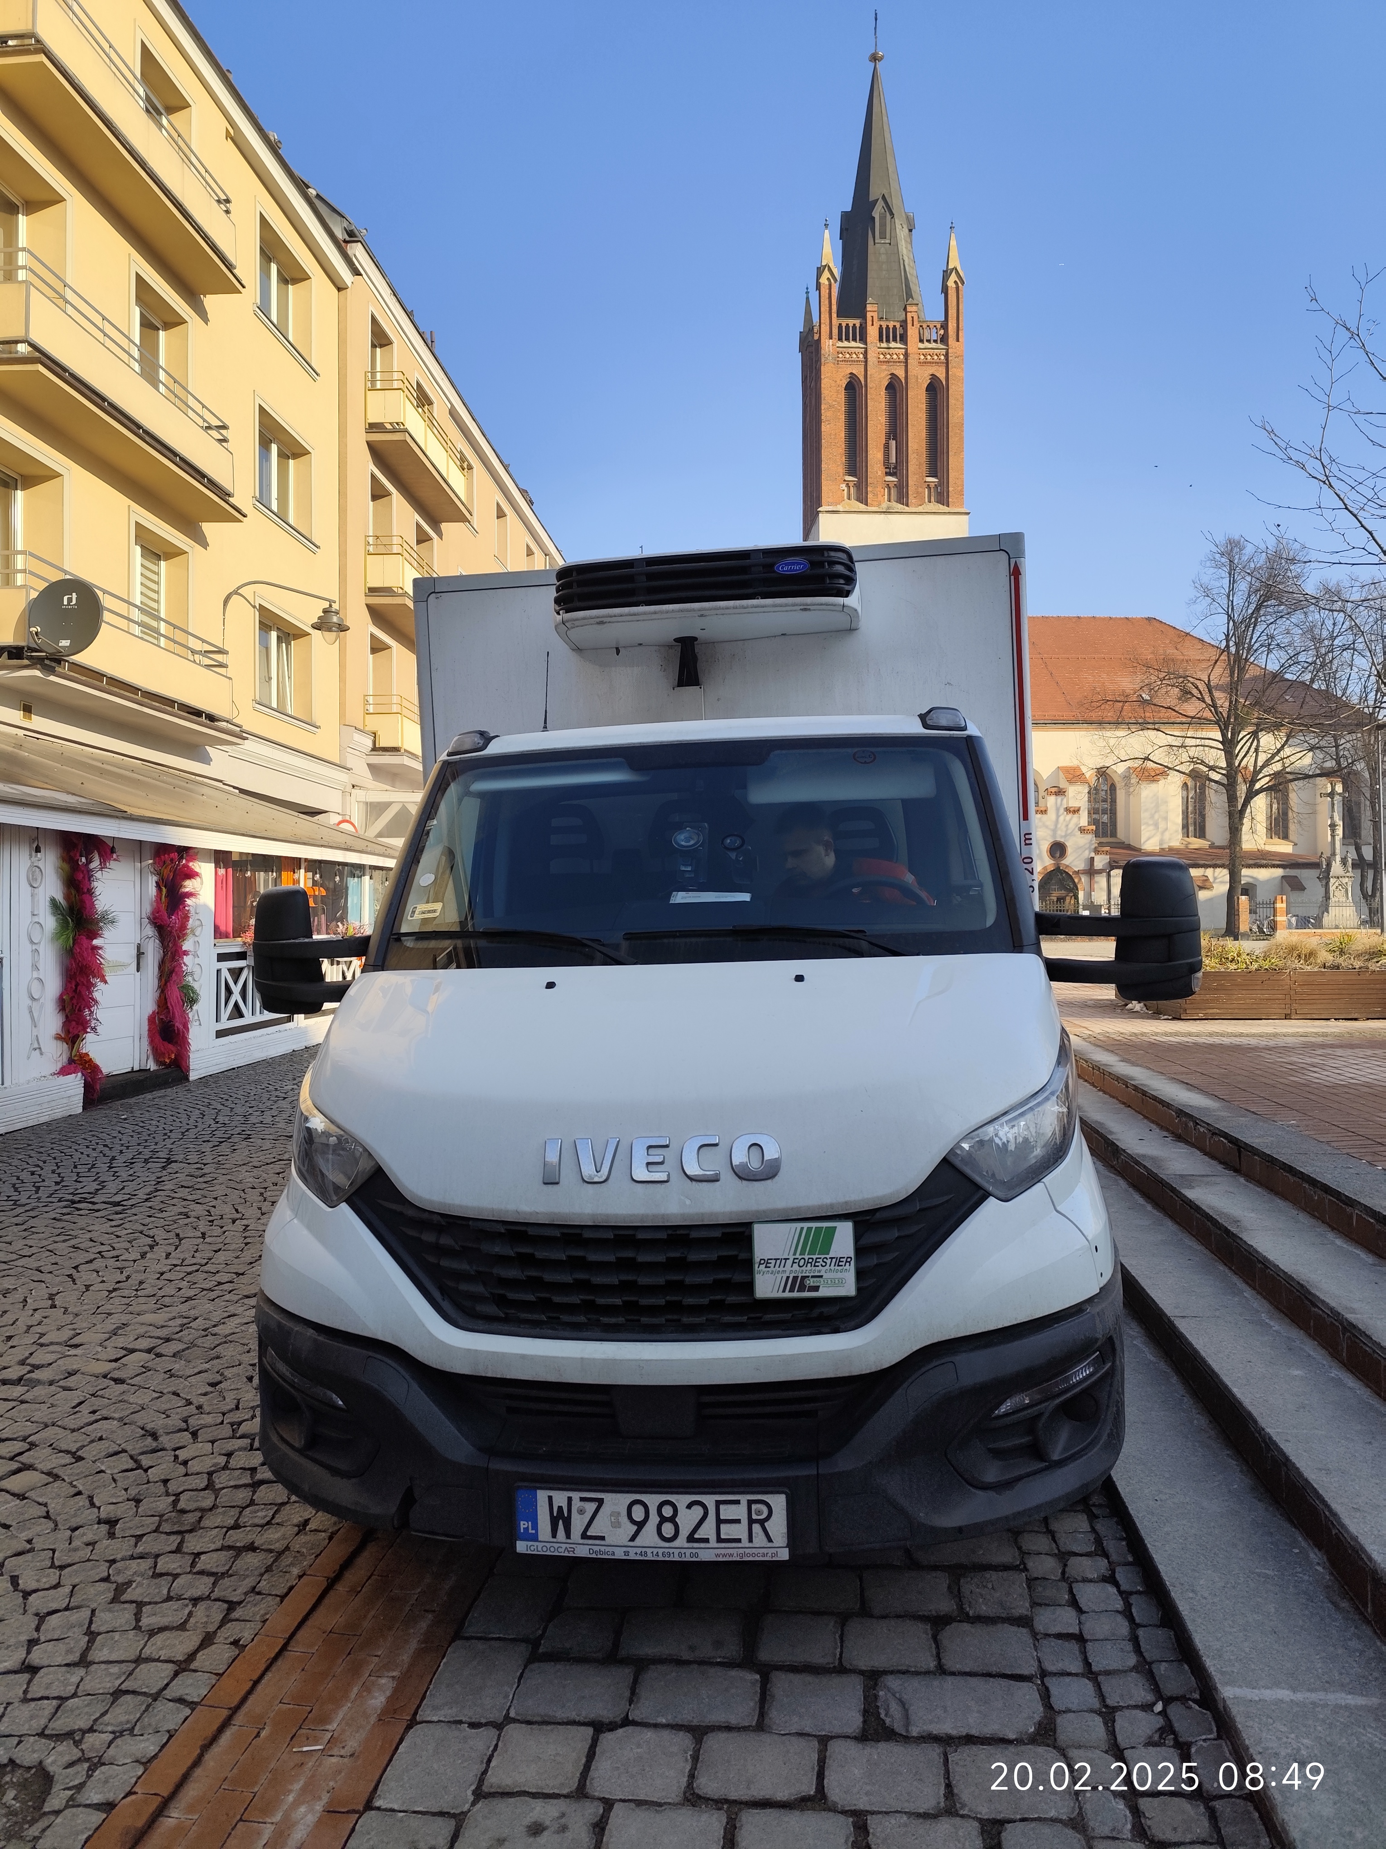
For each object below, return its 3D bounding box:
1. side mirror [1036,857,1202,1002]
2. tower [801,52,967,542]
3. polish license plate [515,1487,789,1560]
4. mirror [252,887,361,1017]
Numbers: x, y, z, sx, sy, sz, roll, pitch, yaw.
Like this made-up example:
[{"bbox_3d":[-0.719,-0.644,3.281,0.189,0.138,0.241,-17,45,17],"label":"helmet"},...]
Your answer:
[{"bbox_3d":[1.182,0.017,3.449,0.450,0.400,0.200,-2,1,7],"label":"side mirror"},{"bbox_3d":[12.700,-30.200,85.000,10.200,60.500,10.200,0,0,-1],"label":"tower"},{"bbox_3d":[-0.077,1.150,2.367,0.527,0.128,0.020,-2,1,7],"label":"polish license plate"},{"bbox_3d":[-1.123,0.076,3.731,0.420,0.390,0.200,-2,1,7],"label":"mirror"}]

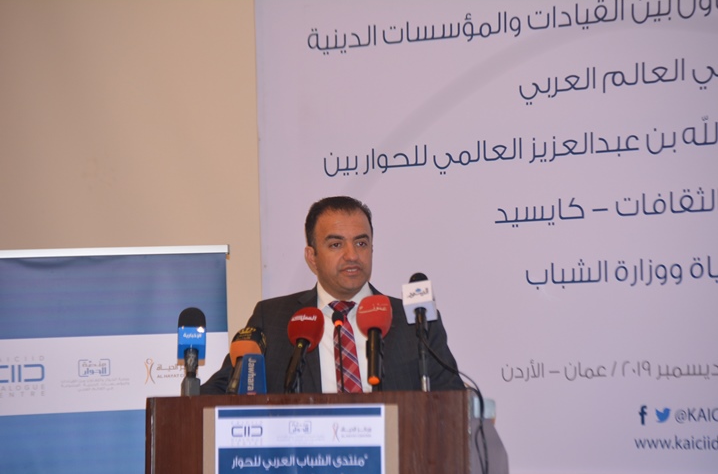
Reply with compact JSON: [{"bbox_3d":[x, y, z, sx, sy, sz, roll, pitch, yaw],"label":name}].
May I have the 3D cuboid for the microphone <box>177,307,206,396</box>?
[{"bbox_3d":[-0.390,0.274,6.600,0.066,0.270,0.068,1,-38,0],"label":"microphone"}]

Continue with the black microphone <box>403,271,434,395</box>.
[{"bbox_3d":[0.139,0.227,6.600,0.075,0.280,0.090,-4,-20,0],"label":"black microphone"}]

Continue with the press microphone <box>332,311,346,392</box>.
[{"bbox_3d":[-0.043,0.283,6.650,0.030,0.240,0.040,-3,-15,0],"label":"press microphone"}]

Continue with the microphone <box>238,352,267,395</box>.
[{"bbox_3d":[-0.246,0.330,6.570,0.066,0.160,0.060,1,-28,0],"label":"microphone"}]

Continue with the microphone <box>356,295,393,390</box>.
[{"bbox_3d":[0.036,0.243,6.600,0.085,0.245,0.085,0,-38,0],"label":"microphone"}]

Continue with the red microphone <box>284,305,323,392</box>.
[{"bbox_3d":[-0.129,0.267,6.600,0.085,0.250,0.085,14,-38,0],"label":"red microphone"}]

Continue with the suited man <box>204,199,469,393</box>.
[{"bbox_3d":[-0.055,0.774,6.969,0.630,1.750,0.420,-1,-2,-5],"label":"suited man"}]

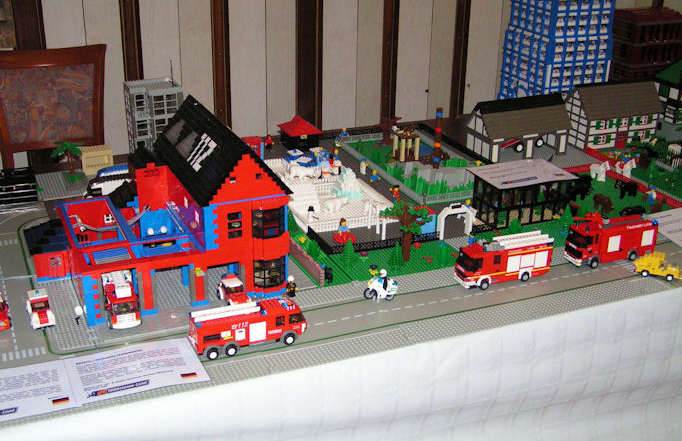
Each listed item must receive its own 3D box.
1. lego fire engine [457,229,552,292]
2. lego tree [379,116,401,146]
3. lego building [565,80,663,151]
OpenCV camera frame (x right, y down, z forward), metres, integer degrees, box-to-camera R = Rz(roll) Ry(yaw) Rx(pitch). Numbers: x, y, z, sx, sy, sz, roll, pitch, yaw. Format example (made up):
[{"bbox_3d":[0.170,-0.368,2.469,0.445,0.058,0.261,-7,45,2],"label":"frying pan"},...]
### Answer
[{"bbox_3d":[0.324,0.080,1.719,0.198,0.087,0.049,-8,24,-22],"label":"lego fire engine"},{"bbox_3d":[0.141,-0.269,2.586,0.072,0.088,0.062,-8,24,-22],"label":"lego tree"},{"bbox_3d":[0.811,-0.326,2.613,0.268,0.180,0.145,-8,24,-22],"label":"lego building"}]

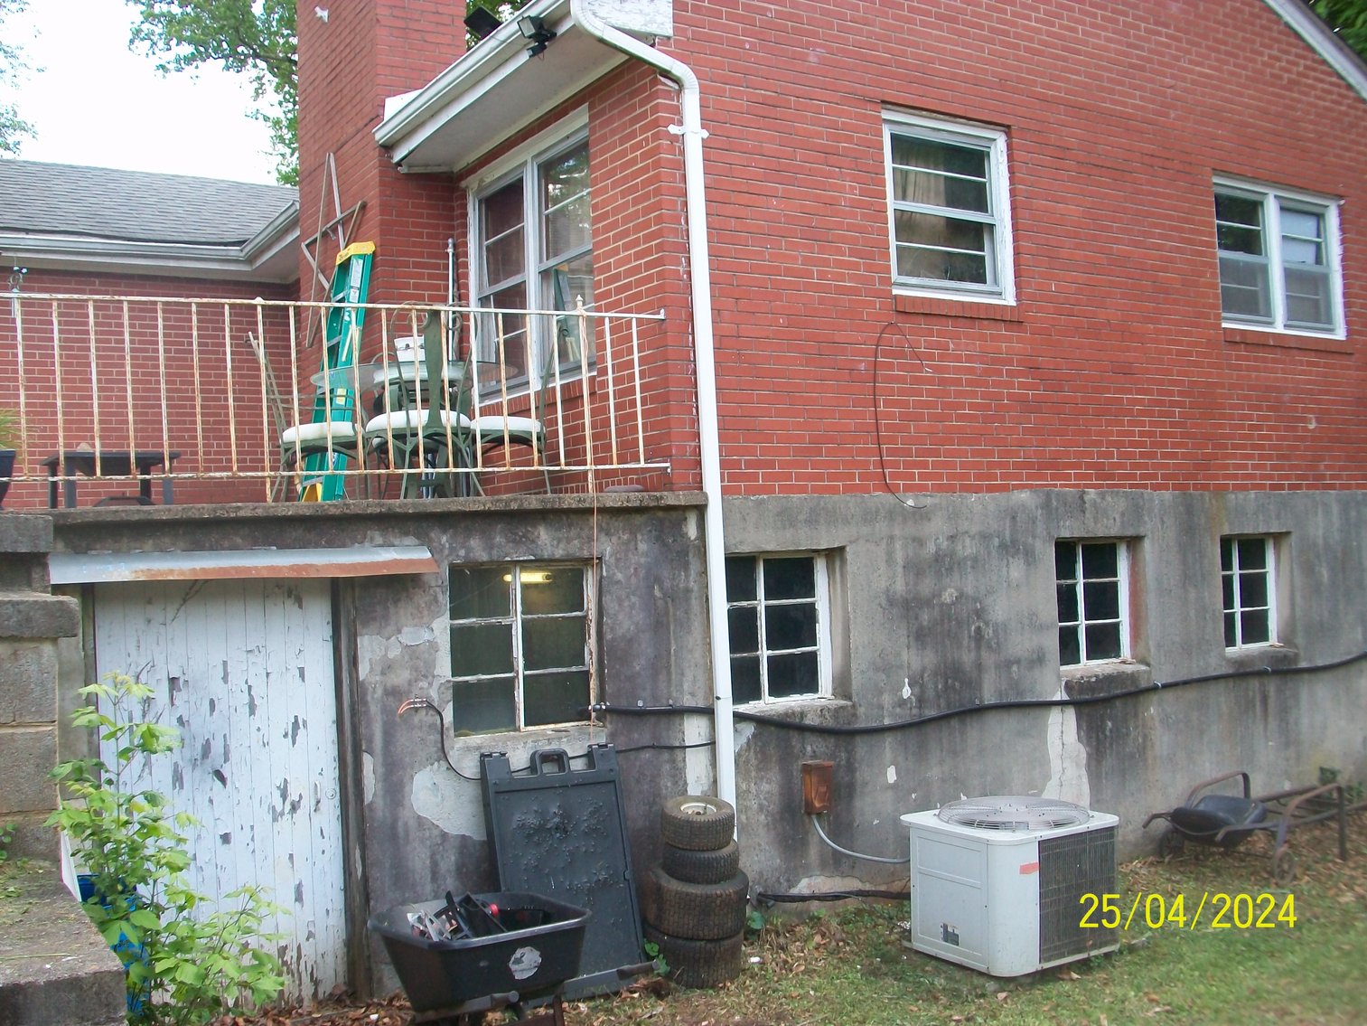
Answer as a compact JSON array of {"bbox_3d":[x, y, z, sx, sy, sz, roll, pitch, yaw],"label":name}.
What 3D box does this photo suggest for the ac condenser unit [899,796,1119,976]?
[{"bbox_3d":[1.562,1.756,6.482,0.787,0.650,0.703,-1,-3,-33],"label":"ac condenser unit"}]

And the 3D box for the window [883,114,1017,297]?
[{"bbox_3d":[1.529,-1.738,7.758,1.020,1.030,0.120,-1,-3,-33],"label":"window"}]

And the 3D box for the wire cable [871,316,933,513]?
[{"bbox_3d":[1.228,-0.547,7.378,0.420,1.030,0.060,-1,-3,-33],"label":"wire cable"}]

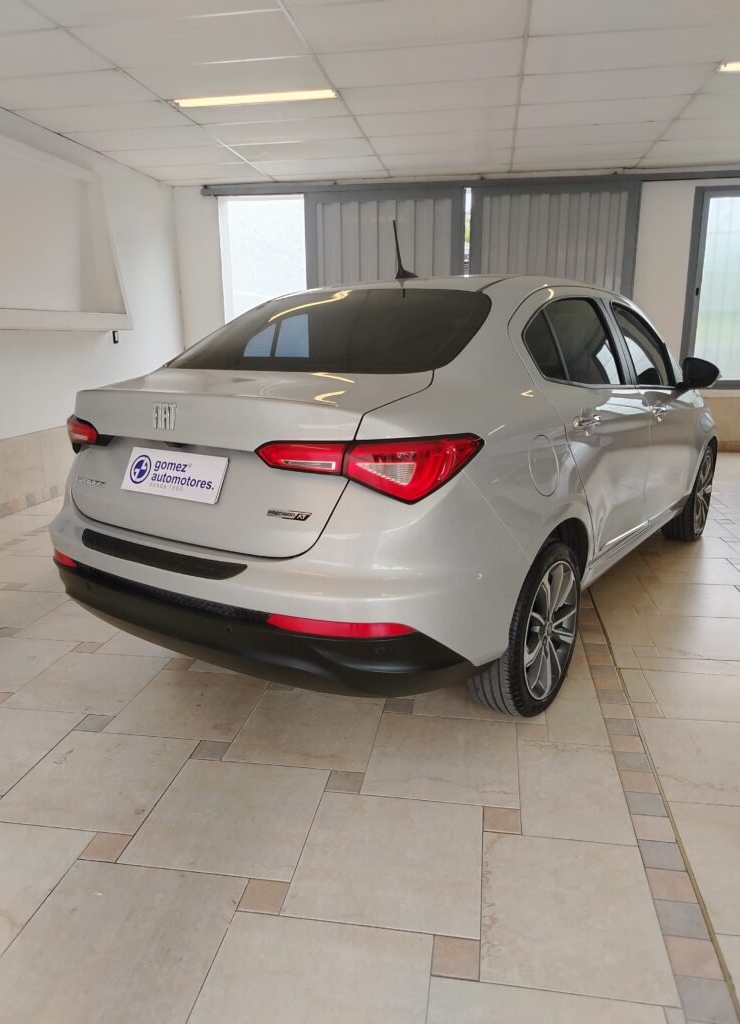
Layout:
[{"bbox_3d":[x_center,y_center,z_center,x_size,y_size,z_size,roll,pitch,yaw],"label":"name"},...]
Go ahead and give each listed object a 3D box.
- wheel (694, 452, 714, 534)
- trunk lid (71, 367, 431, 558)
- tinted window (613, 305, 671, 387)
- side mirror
[{"bbox_3d":[1.989,-0.127,4.434,0.180,0.470,0.470,9,17,34],"label":"wheel"},{"bbox_3d":[-0.431,-0.184,2.225,1.200,0.510,0.550,9,17,34],"label":"trunk lid"},{"bbox_3d":[1.274,-0.756,3.274,0.040,0.421,0.682,-17,2,38],"label":"tinted window"},{"bbox_3d":[1.629,-0.687,3.516,0.220,0.165,0.150,9,17,34],"label":"side mirror"}]

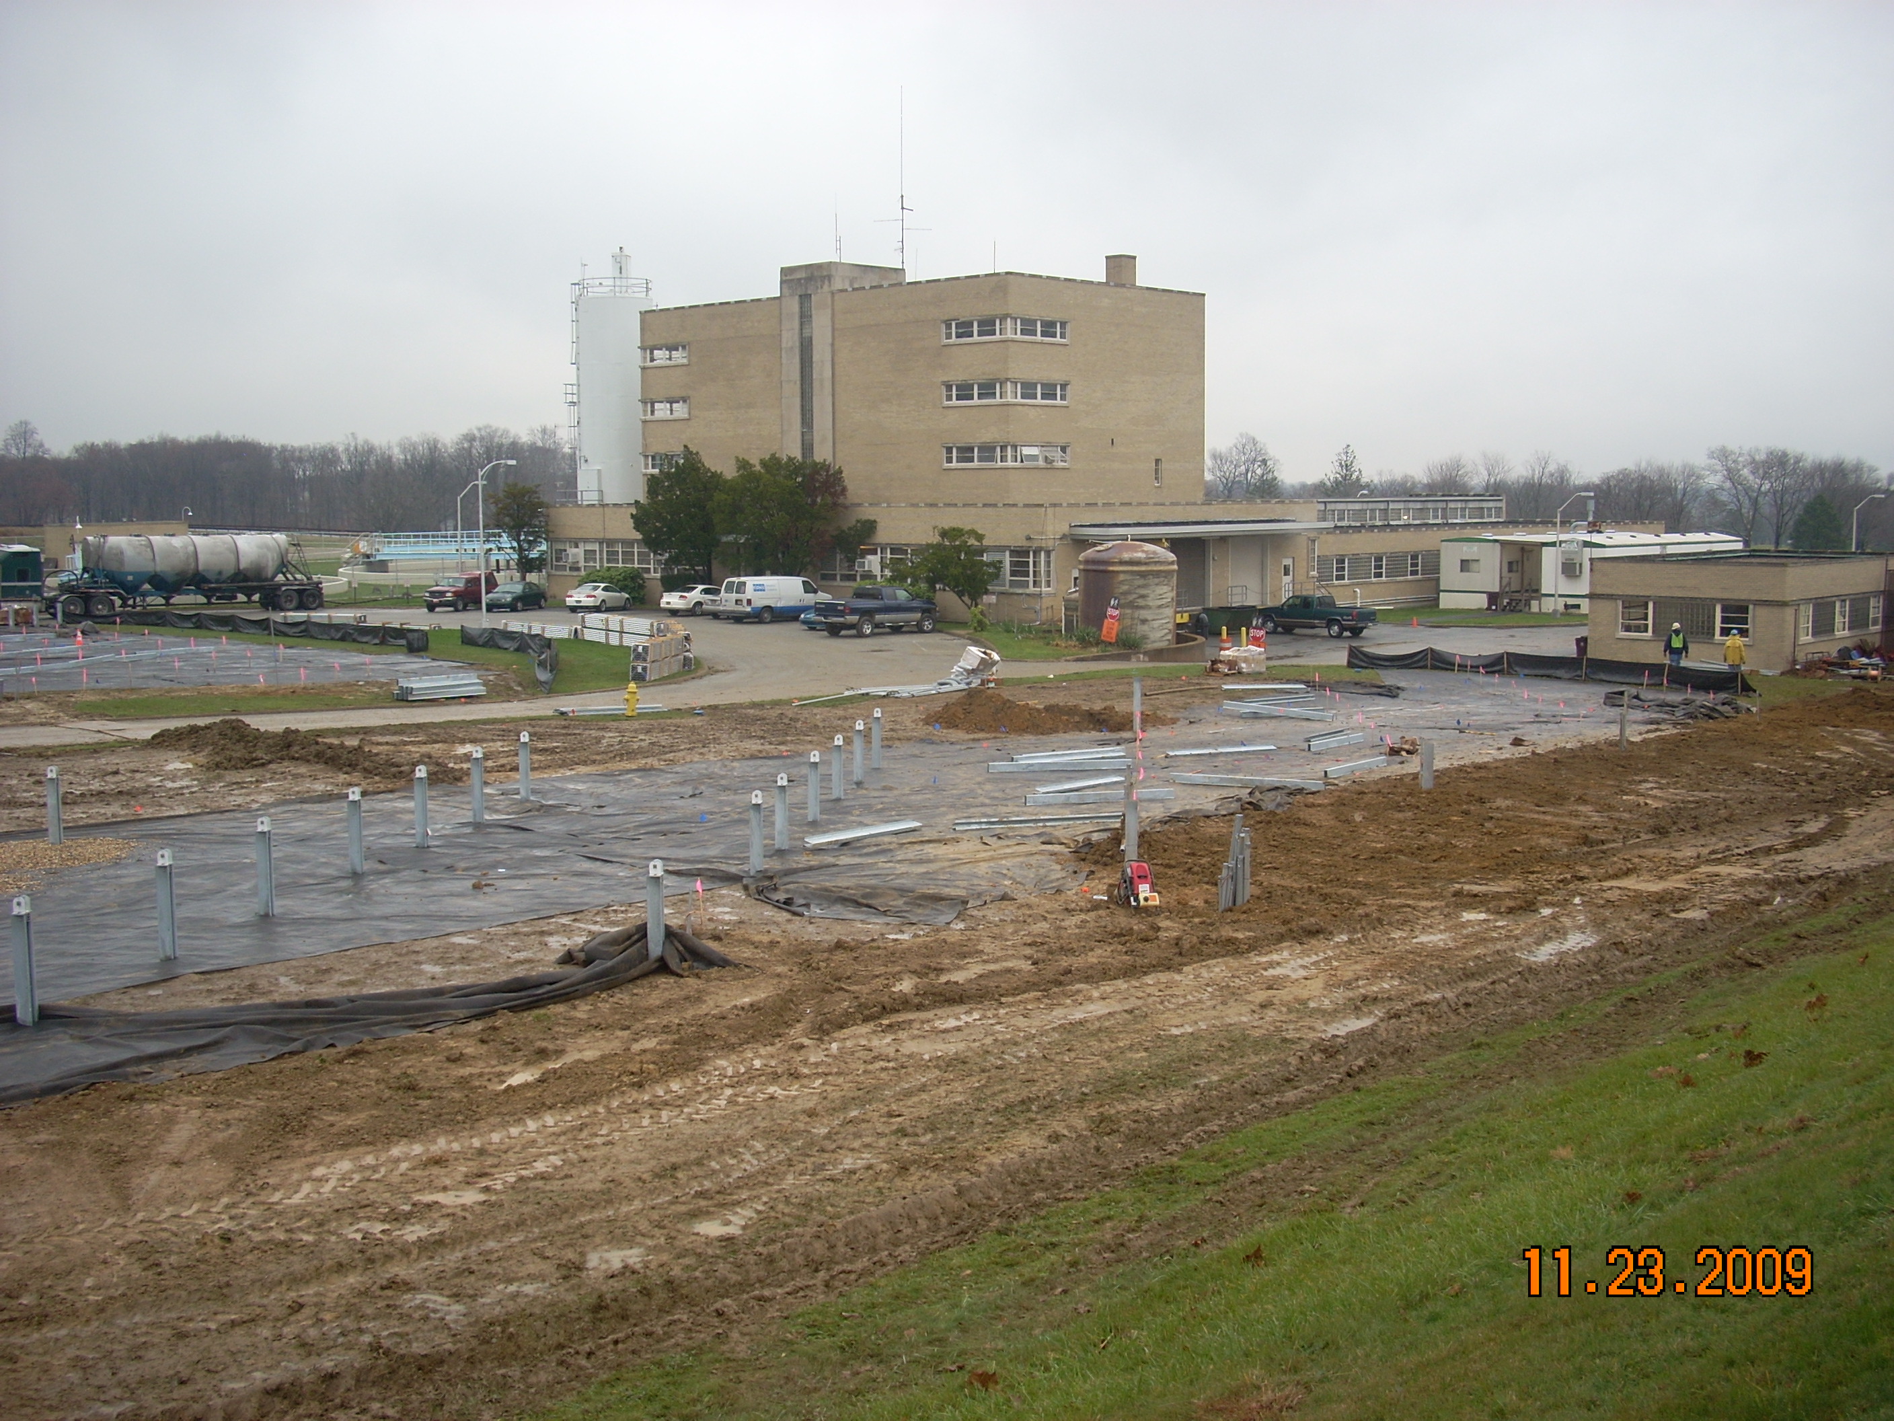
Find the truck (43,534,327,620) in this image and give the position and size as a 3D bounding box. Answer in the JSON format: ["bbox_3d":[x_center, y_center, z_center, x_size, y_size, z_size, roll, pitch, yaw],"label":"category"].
[{"bbox_3d":[-39.788,-7.072,105.974,13.500,3.980,2.500,-4,7,-33],"label":"truck"}]

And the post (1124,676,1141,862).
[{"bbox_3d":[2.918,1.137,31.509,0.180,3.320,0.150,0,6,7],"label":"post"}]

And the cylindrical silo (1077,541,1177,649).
[{"bbox_3d":[6.662,-4.109,74.281,3.600,4.050,3.600,0,6,0],"label":"cylindrical silo"}]

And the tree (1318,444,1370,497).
[{"bbox_3d":[37.266,-19.760,189.459,5.100,10.000,5.100,0,6,0],"label":"tree"}]

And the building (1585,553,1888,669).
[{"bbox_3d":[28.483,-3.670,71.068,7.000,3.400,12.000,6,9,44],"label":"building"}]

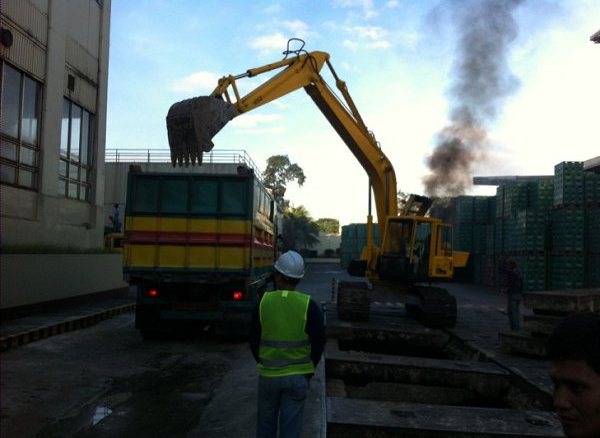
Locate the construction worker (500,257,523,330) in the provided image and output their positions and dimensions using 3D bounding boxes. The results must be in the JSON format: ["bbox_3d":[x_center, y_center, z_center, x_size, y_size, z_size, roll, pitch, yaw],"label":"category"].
[{"bbox_3d":[4.828,1.765,13.826,0.380,1.680,0.500,-1,-4,30],"label":"construction worker"}]

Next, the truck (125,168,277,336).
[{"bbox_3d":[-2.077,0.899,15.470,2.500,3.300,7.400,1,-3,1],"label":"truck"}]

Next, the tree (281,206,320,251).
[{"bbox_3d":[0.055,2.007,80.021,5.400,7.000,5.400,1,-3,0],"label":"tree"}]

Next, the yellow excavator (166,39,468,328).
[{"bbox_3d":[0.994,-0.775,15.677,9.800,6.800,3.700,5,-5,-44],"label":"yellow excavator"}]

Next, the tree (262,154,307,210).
[{"bbox_3d":[-2.256,-1.122,82.206,6.200,13.600,6.200,1,-3,0],"label":"tree"}]

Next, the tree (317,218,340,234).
[{"bbox_3d":[4.508,3.485,99.974,5.200,7.000,5.200,1,-3,0],"label":"tree"}]

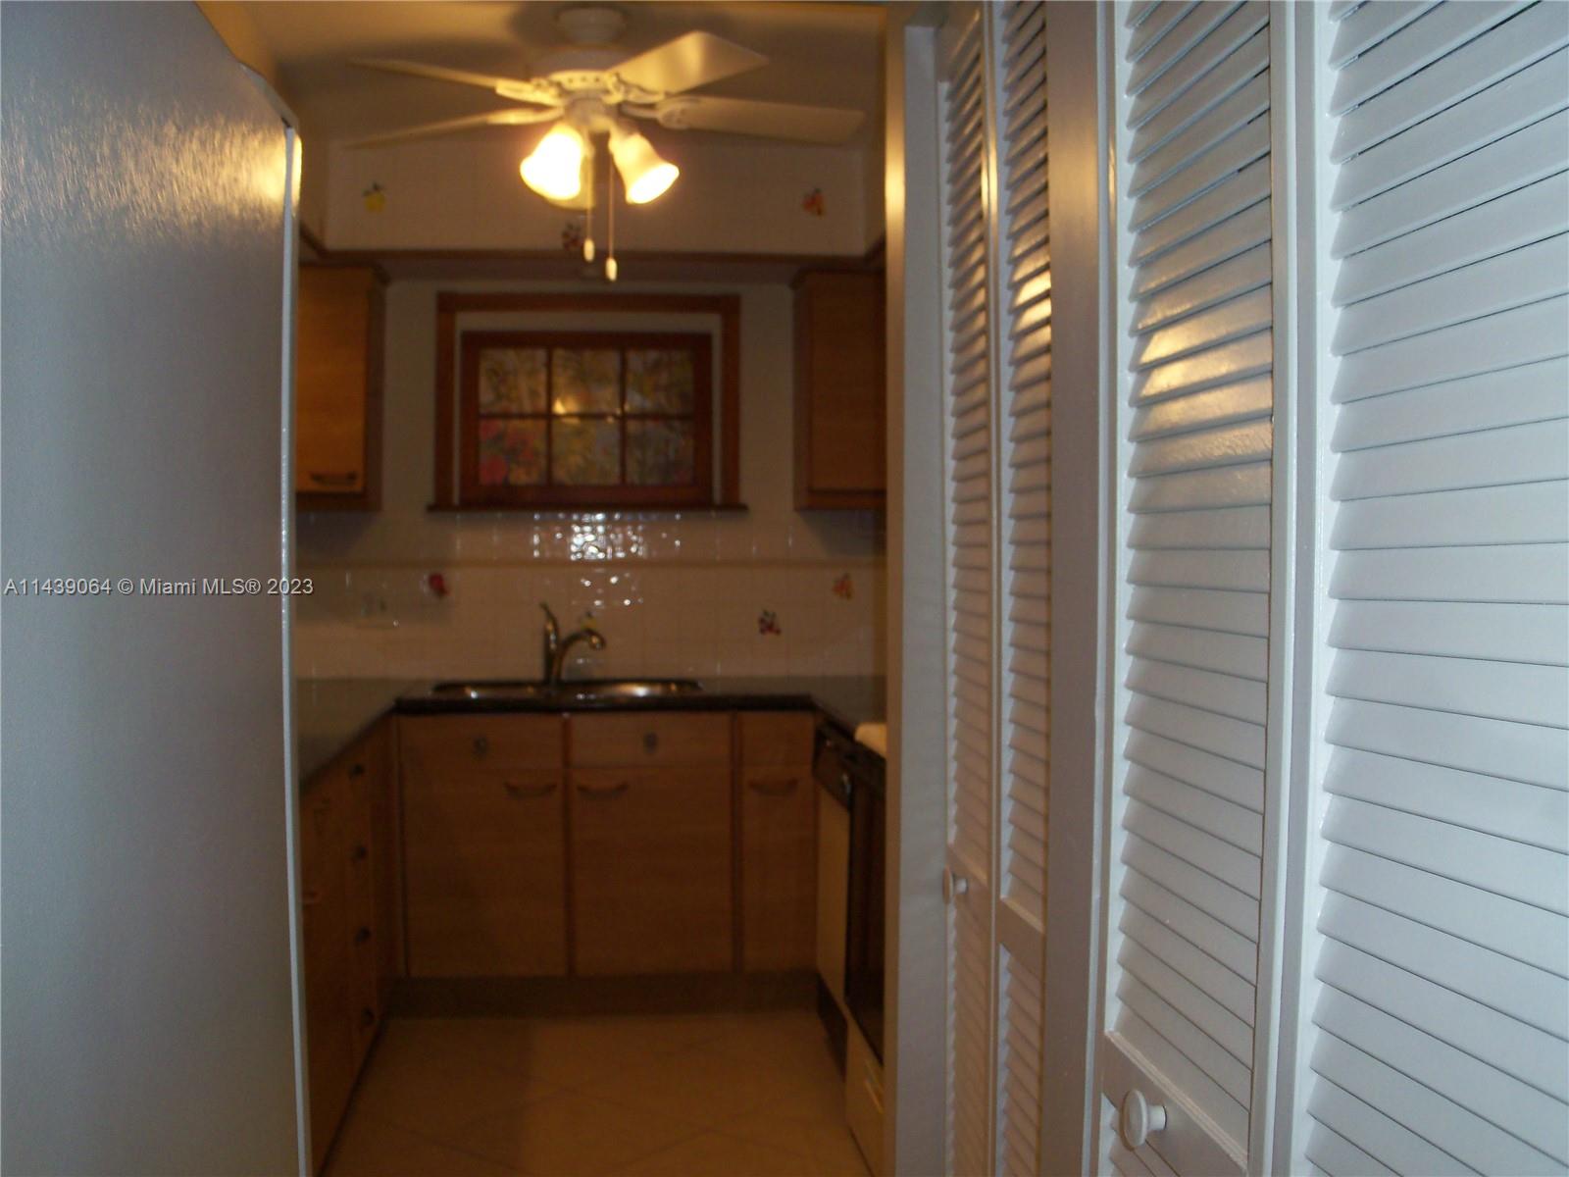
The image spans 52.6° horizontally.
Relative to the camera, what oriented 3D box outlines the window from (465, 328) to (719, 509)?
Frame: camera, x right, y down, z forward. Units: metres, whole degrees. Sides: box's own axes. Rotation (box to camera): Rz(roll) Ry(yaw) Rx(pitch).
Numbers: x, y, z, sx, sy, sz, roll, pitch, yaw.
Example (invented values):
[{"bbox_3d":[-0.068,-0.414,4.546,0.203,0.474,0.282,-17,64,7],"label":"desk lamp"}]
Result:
[{"bbox_3d":[-0.657,-0.559,5.284,0.836,0.584,0.080,0,2,-7],"label":"window"}]

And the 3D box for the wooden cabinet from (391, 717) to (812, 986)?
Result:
[{"bbox_3d":[-0.544,0.730,4.879,1.217,0.782,0.600,0,2,-7],"label":"wooden cabinet"}]

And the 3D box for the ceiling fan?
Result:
[{"bbox_3d":[-0.438,-1.088,3.579,1.260,0.438,1.240,0,2,-7],"label":"ceiling fan"}]

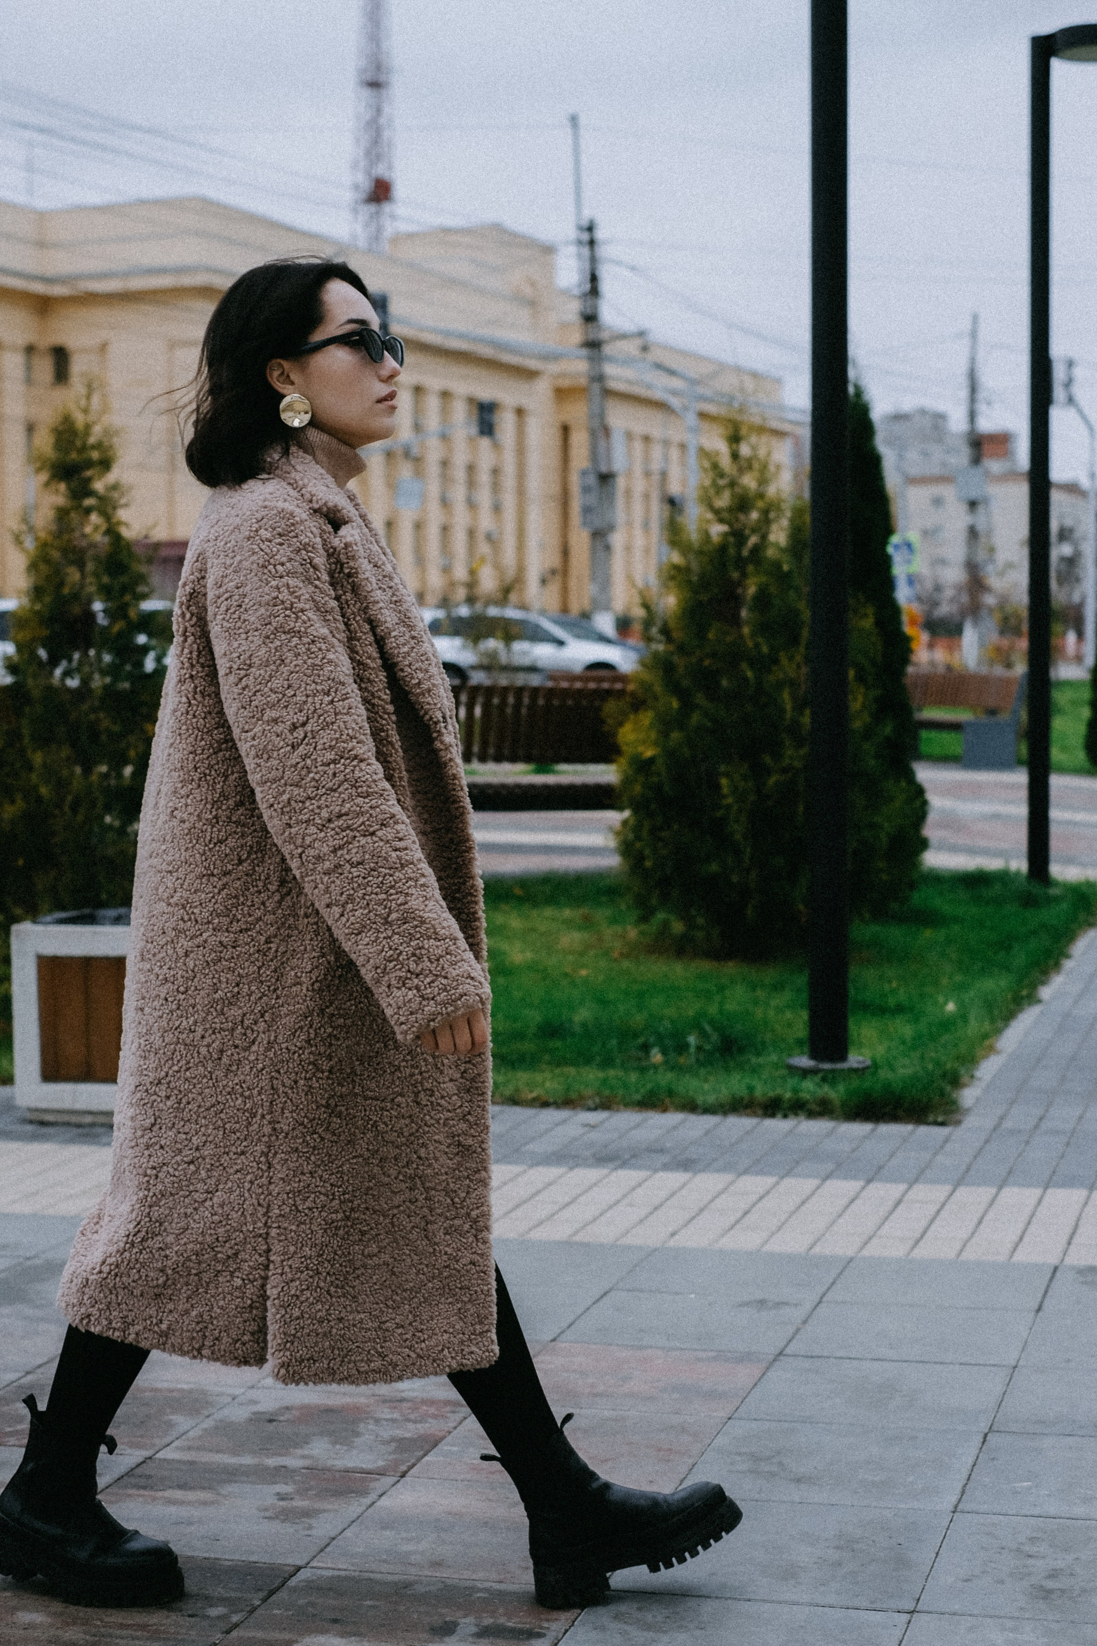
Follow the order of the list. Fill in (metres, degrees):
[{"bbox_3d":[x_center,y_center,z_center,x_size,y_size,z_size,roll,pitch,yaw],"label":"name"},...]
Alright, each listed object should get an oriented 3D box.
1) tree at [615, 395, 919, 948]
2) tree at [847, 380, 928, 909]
[{"bbox_3d":[0.992,-0.673,10.933,1.370,2.420,1.270,-1,3,0],"label":"tree"},{"bbox_3d":[1.528,-0.885,12.125,0.750,2.700,0.750,-1,3,0],"label":"tree"}]

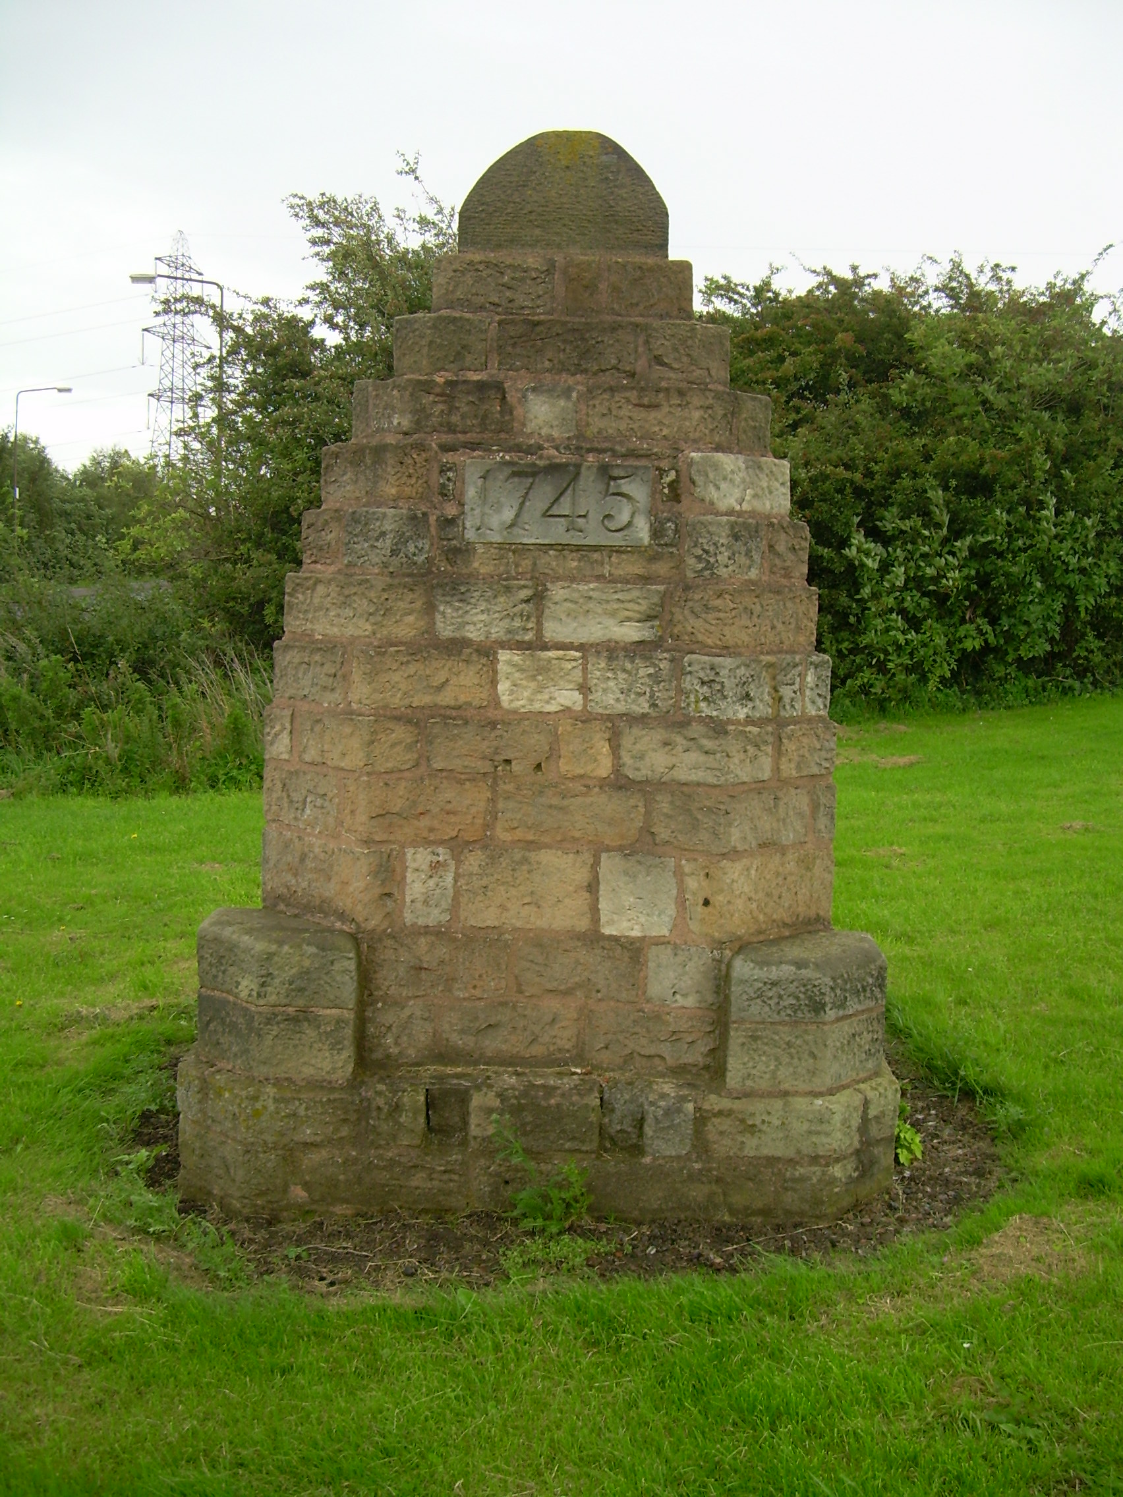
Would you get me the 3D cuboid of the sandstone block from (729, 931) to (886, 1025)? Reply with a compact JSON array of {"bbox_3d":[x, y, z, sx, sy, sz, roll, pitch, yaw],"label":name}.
[{"bbox_3d":[0.658,0.607,4.458,0.446,0.189,0.380,2,4,1],"label":"sandstone block"}]

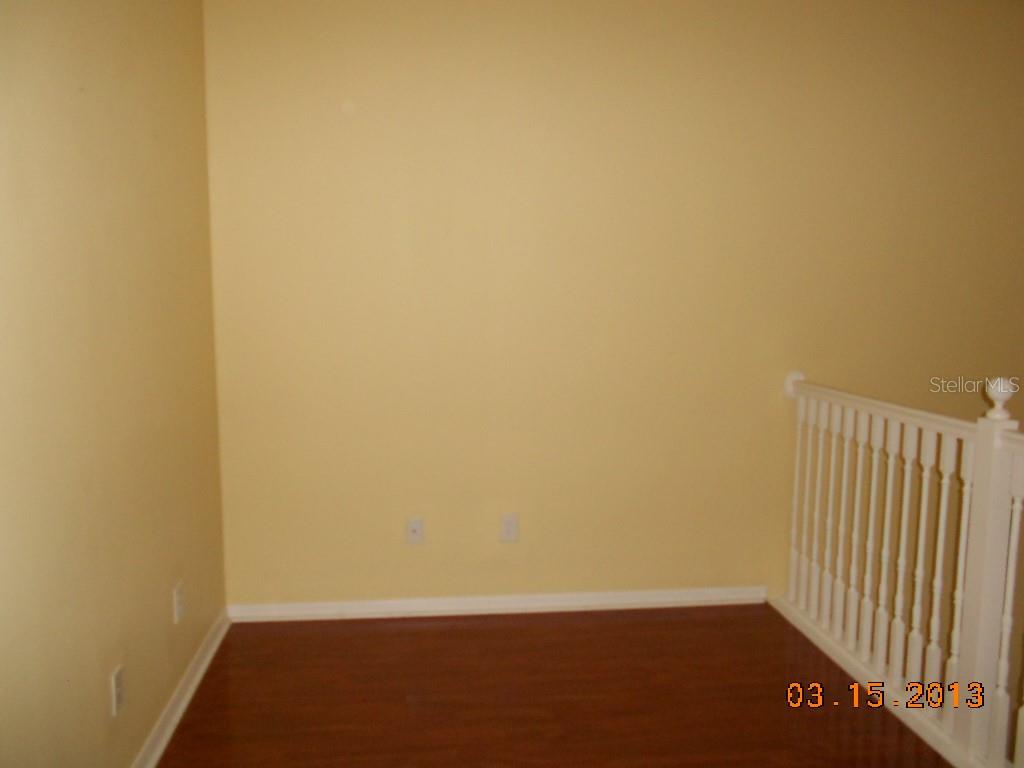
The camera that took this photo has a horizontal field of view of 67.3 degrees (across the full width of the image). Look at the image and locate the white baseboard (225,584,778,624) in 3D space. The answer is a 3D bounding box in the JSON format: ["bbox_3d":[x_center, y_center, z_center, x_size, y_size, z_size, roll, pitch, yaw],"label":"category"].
[{"bbox_3d":[-0.022,0.975,3.412,2.409,0.076,0.020,0,7,-7],"label":"white baseboard"}]

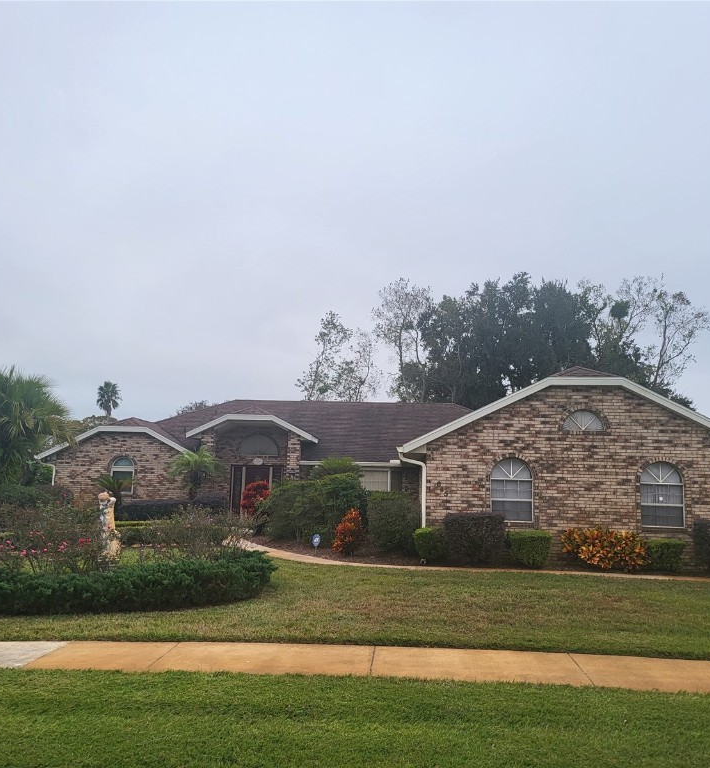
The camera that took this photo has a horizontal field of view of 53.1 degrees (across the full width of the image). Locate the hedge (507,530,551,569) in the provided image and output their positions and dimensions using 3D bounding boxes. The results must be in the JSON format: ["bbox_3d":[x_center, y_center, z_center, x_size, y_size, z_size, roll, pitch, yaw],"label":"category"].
[{"bbox_3d":[3.636,3.493,14.925,0.880,0.760,0.750,1,-9,7],"label":"hedge"}]

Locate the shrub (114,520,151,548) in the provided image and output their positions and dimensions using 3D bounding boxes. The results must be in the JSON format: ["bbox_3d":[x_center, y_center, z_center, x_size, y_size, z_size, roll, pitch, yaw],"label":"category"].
[{"bbox_3d":[-5.804,3.945,18.672,1.000,0.500,0.850,1,-9,7],"label":"shrub"}]

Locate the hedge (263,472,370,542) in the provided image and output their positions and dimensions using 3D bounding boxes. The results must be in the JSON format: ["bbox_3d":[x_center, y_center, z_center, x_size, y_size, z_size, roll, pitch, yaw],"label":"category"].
[{"bbox_3d":[-1.111,3.435,19.458,2.900,1.950,2.300,0,-8,6],"label":"hedge"}]

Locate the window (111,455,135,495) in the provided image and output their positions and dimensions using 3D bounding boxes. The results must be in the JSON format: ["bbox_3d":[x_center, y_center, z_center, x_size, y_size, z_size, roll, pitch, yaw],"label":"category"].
[{"bbox_3d":[-8.607,3.388,26.336,0.920,1.370,0.140,1,-9,7],"label":"window"}]

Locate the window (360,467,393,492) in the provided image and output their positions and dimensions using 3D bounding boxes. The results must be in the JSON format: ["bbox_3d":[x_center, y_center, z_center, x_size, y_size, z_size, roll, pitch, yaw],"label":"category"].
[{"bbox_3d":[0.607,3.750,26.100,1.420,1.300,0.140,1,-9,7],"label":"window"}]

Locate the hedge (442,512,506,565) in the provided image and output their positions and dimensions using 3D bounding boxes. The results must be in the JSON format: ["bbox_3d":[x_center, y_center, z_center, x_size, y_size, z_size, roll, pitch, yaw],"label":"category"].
[{"bbox_3d":[2.494,3.297,15.035,1.300,1.050,0.900,1,-9,7],"label":"hedge"}]

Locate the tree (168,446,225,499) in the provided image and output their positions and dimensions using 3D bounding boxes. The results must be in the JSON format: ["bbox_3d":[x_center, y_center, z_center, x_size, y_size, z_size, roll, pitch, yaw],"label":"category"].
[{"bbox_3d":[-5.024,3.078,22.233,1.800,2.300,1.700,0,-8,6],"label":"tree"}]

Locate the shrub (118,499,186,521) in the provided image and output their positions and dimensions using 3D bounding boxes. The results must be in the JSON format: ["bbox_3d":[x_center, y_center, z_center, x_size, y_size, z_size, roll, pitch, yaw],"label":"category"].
[{"bbox_3d":[-6.965,4.544,24.822,2.500,0.980,0.900,1,-9,7],"label":"shrub"}]

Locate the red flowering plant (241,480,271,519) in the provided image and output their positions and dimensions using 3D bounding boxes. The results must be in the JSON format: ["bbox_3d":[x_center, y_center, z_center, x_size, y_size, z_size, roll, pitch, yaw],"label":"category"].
[{"bbox_3d":[-3.166,3.885,22.766,1.000,1.420,1.000,1,-9,7],"label":"red flowering plant"}]

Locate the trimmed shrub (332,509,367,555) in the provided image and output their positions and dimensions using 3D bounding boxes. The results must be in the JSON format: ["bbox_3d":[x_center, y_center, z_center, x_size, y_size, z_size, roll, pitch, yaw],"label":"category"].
[{"bbox_3d":[-0.146,3.679,17.769,0.800,1.100,0.750,1,-9,7],"label":"trimmed shrub"}]

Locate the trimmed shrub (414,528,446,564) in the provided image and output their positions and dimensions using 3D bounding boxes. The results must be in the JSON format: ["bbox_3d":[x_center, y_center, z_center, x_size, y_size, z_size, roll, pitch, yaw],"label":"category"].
[{"bbox_3d":[1.569,3.442,15.147,0.720,0.760,0.750,1,-9,7],"label":"trimmed shrub"}]

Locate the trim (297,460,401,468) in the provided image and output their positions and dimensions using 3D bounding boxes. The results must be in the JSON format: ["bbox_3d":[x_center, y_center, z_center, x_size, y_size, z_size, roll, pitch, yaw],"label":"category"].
[{"bbox_3d":[-0.215,2.642,23.285,3.350,0.200,0.160,0,-8,6],"label":"trim"}]

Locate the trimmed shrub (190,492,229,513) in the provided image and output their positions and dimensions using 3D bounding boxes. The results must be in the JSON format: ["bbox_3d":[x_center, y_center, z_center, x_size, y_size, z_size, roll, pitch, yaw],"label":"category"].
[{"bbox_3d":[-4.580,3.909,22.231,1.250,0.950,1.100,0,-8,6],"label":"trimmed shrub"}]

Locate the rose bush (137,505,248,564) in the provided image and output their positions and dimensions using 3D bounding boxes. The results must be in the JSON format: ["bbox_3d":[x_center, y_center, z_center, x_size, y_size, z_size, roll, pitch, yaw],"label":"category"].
[{"bbox_3d":[-2.922,2.746,12.724,1.850,1.050,1.500,0,-8,6],"label":"rose bush"}]

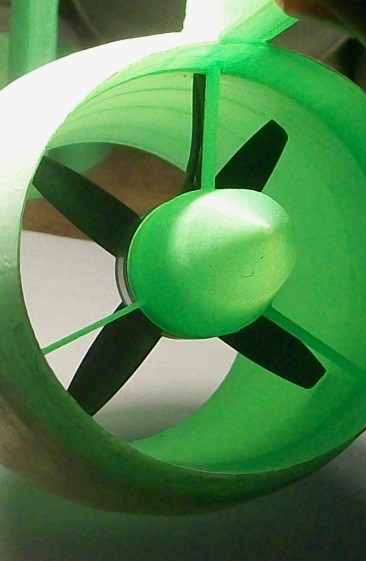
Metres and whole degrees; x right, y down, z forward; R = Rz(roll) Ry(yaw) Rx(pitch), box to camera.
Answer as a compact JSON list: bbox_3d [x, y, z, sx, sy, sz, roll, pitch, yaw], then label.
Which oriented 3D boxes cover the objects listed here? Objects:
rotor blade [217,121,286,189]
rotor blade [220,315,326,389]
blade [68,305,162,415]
[{"bbox_3d":[0.015,-0.025,0.179,0.004,0.011,0.029,12,62,52],"label":"rotor blade"},{"bbox_3d":[0.021,0.016,0.177,0.029,0.011,0.004,39,3,-14],"label":"rotor blade"},{"bbox_3d":[-0.017,0.022,0.161,0.011,0.004,0.029,33,73,5],"label":"blade"}]

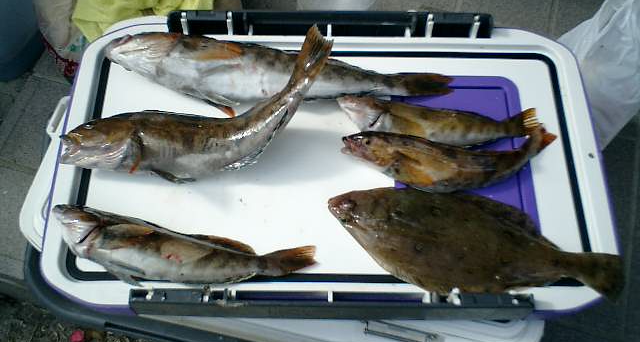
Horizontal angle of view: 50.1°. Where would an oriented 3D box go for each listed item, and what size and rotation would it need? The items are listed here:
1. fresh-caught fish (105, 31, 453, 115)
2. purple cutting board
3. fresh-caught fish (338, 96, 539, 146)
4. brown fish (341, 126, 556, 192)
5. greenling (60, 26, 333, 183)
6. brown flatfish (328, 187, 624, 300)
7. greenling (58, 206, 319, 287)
[{"bbox_3d":[-0.049,-0.093,0.712,0.372,0.060,0.087,8,64,4],"label":"fresh-caught fish"},{"bbox_3d":[0.148,-0.013,0.709,0.140,0.010,0.197,1,64,1],"label":"purple cutting board"},{"bbox_3d":[0.122,-0.050,0.704,0.208,0.036,0.050,5,64,3],"label":"fresh-caught fish"},{"bbox_3d":[0.131,-0.011,0.681,0.220,0.045,0.068,-1,64,0],"label":"brown fish"},{"bbox_3d":[-0.118,-0.045,0.673,0.285,0.075,0.090,-17,80,3],"label":"greenling"},{"bbox_3d":[0.144,0.072,0.650,0.286,0.030,0.105,11,65,6],"label":"brown flatfish"},{"bbox_3d":[-0.132,0.078,0.639,0.258,0.046,0.068,8,64,4],"label":"greenling"}]

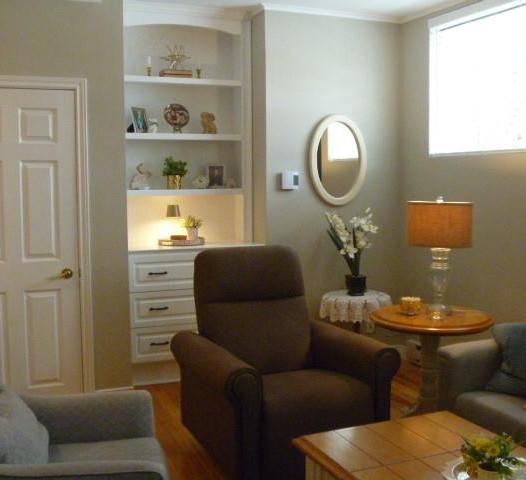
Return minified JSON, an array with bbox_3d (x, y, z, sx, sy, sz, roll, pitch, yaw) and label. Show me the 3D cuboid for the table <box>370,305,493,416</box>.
[{"bbox_3d":[1.036,0.788,3.979,0.765,0.630,0.765,0,5,0],"label":"table"}]

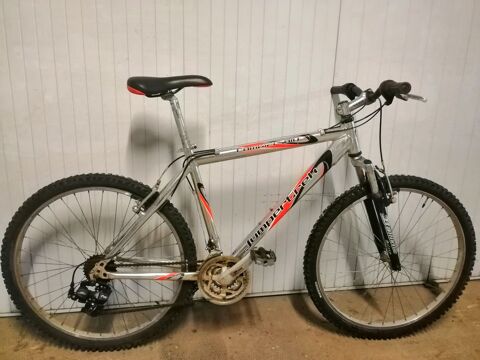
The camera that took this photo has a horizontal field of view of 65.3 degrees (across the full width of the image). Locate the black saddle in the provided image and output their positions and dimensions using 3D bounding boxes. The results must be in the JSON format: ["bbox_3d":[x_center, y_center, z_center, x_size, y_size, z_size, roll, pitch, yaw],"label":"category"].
[{"bbox_3d":[-0.222,-0.298,1.205,0.270,0.080,0.152,0,12,-6],"label":"black saddle"}]

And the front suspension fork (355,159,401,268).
[{"bbox_3d":[0.487,0.118,1.365,0.095,0.450,0.150,-18,13,-2],"label":"front suspension fork"}]

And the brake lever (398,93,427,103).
[{"bbox_3d":[0.501,-0.233,1.076,0.042,0.028,0.115,0,12,-6],"label":"brake lever"}]

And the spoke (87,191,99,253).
[{"bbox_3d":[-0.494,0.159,1.264,0.003,0.250,0.003,-6,8,-5],"label":"spoke"}]

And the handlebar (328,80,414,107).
[{"bbox_3d":[0.434,-0.292,1.273,0.100,0.078,0.595,0,12,-6],"label":"handlebar"}]

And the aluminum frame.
[{"bbox_3d":[-0.038,0.033,1.294,0.935,0.645,0.150,0,12,-6],"label":"aluminum frame"}]

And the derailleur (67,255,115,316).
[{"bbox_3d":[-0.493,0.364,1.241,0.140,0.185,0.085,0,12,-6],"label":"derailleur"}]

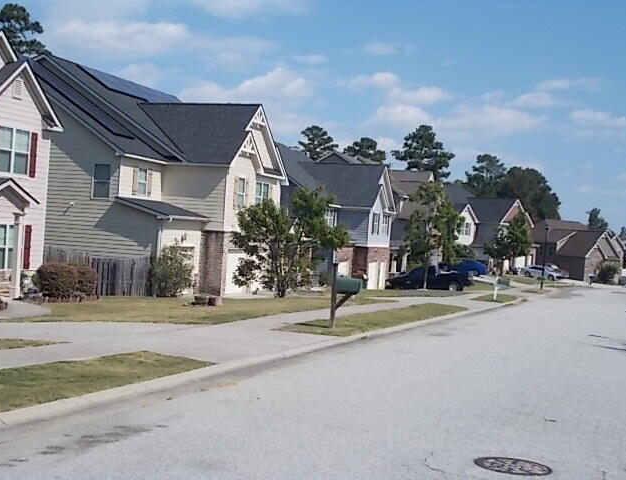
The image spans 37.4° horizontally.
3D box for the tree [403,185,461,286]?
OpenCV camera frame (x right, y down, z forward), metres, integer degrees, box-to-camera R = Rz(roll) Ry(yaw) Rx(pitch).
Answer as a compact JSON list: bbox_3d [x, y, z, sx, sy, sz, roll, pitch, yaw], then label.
[{"bbox_3d":[7.492,-0.165,58.981,3.900,7.020,3.900,3,0,20],"label":"tree"}]

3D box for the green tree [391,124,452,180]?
[{"bbox_3d":[13.577,-5.427,117.949,8.500,18.660,8.500,3,0,20],"label":"green tree"}]

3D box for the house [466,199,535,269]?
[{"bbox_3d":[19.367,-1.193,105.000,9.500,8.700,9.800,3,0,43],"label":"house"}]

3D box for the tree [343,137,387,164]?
[{"bbox_3d":[6.612,-5.847,127.975,6.500,17.000,6.500,3,0,18],"label":"tree"}]

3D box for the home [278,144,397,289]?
[{"bbox_3d":[-1.083,-1.967,68.421,13.800,10.100,14.500,3,0,18],"label":"home"}]

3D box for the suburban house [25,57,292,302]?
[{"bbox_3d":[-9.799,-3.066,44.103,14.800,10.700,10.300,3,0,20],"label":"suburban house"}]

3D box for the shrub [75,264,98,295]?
[{"bbox_3d":[-7.025,1.239,28.299,1.000,0.980,1.000,3,0,18],"label":"shrub"}]

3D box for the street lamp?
[{"bbox_3d":[18.782,1.250,74.992,0.500,5.350,0.500,3,0,18],"label":"street lamp"}]

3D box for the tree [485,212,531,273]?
[{"bbox_3d":[18.098,0.436,85.991,4.400,6.000,4.400,3,0,18],"label":"tree"}]

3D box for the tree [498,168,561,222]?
[{"bbox_3d":[31.732,-3.220,137.958,10.000,15.530,10.000,3,0,20],"label":"tree"}]

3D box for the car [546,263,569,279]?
[{"bbox_3d":[23.719,3.085,93.500,1.850,1.500,4.600,4,0,-44],"label":"car"}]

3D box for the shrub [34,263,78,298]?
[{"bbox_3d":[-7.665,1.201,27.398,1.200,1.070,1.300,3,0,18],"label":"shrub"}]

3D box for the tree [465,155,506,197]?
[{"bbox_3d":[26.151,-4.603,141.952,7.500,17.700,7.500,3,0,20],"label":"tree"}]

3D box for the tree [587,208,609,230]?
[{"bbox_3d":[55.196,0.354,179.981,4.800,13.000,4.800,3,0,18],"label":"tree"}]

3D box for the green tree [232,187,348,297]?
[{"bbox_3d":[-1.105,0.071,37.993,4.500,4.550,4.700,3,0,0],"label":"green tree"}]

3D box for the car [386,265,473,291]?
[{"bbox_3d":[8.192,2.672,65.000,5.800,1.880,2.000,3,0,20],"label":"car"}]

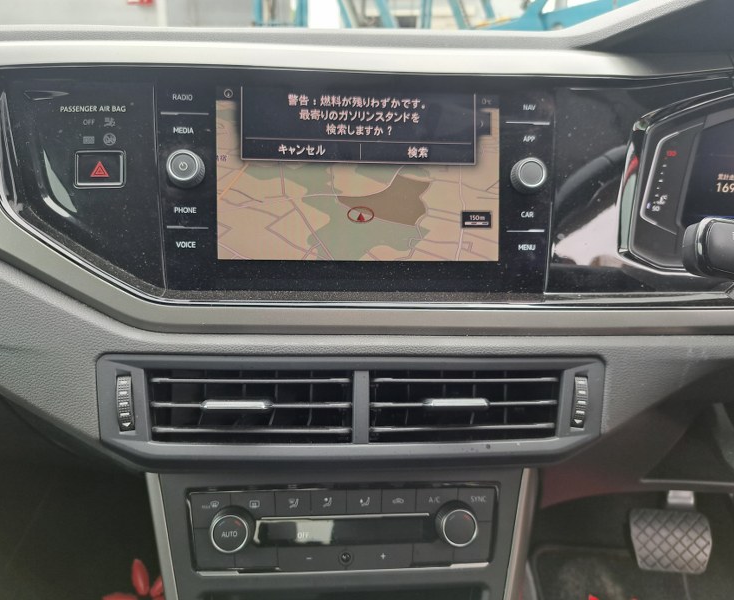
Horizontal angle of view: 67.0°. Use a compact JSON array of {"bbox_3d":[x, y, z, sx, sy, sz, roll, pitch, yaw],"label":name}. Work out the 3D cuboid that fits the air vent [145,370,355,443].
[{"bbox_3d":[-0.070,0.064,0.343,0.124,0.044,0.028,0,-3,-2],"label":"air vent"}]

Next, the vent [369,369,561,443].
[{"bbox_3d":[0.059,0.066,0.355,0.124,0.044,0.028,0,-3,-9],"label":"vent"}]

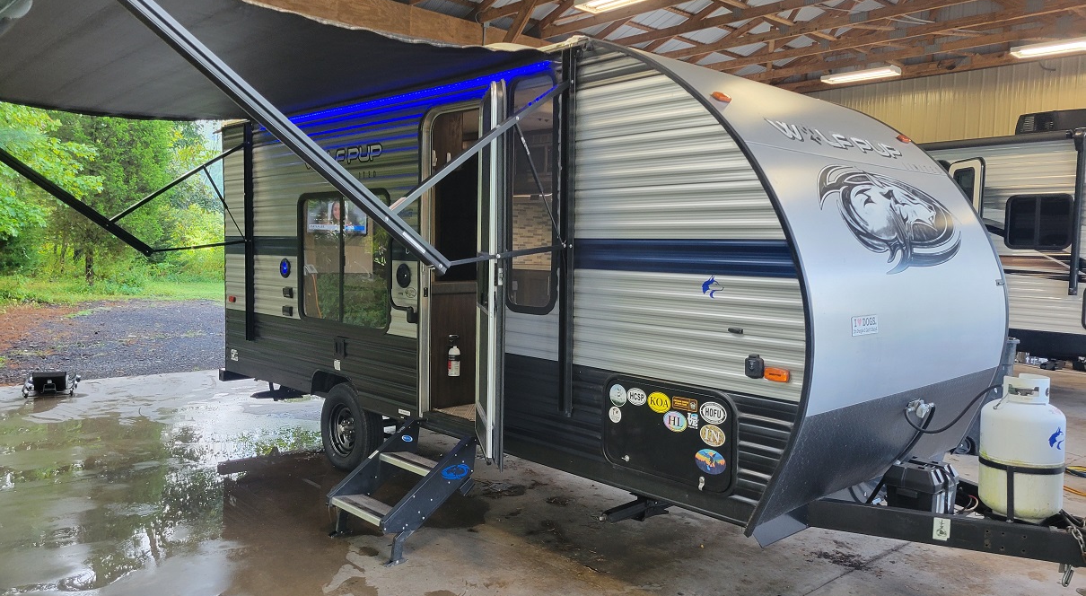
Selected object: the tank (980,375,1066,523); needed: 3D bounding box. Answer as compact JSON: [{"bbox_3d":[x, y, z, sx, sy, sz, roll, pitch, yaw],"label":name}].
[{"bbox_3d":[2.110,0.655,3.593,0.325,0.610,0.325,-3,5,-43],"label":"tank"}]

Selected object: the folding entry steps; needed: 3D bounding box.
[{"bbox_3d":[-0.806,1.091,4.782,0.680,0.670,0.640,-3,5,-43],"label":"folding entry steps"}]

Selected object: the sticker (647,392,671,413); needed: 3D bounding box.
[{"bbox_3d":[0.547,0.493,3.840,0.005,0.099,0.142,-3,5,-43],"label":"sticker"}]

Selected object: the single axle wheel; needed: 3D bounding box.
[{"bbox_3d":[-1.439,0.989,6.220,0.205,0.667,0.667,-3,5,-43],"label":"single axle wheel"}]

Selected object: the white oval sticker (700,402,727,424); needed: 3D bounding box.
[{"bbox_3d":[0.756,0.511,3.619,0.005,0.099,0.144,-3,5,-43],"label":"white oval sticker"}]

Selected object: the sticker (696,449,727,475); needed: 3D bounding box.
[{"bbox_3d":[0.748,0.729,3.638,0.005,0.108,0.168,-3,5,-43],"label":"sticker"}]

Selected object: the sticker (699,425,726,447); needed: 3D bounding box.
[{"bbox_3d":[0.754,0.613,3.626,0.005,0.096,0.137,-3,5,-43],"label":"sticker"}]

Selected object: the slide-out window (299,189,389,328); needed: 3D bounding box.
[{"bbox_3d":[-1.486,-0.285,5.987,0.050,0.970,1.310,-3,5,-43],"label":"slide-out window"}]

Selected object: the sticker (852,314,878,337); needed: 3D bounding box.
[{"bbox_3d":[1.416,0.120,3.578,0.242,0.082,0.005,-3,5,-43],"label":"sticker"}]

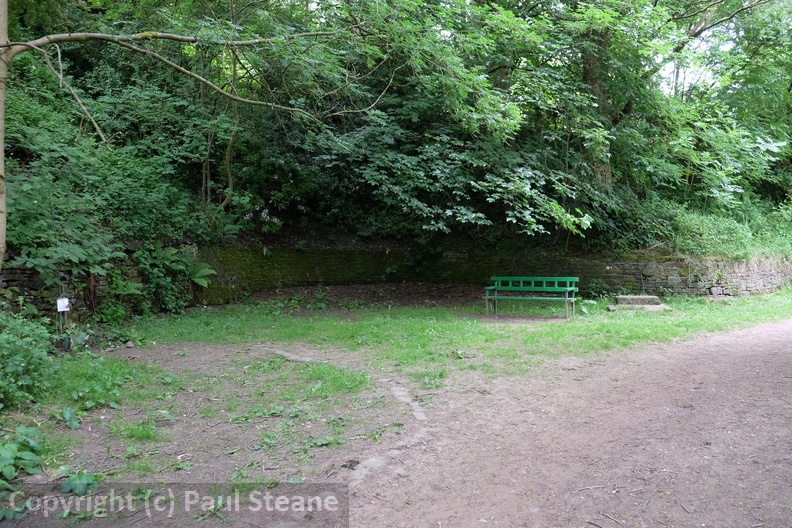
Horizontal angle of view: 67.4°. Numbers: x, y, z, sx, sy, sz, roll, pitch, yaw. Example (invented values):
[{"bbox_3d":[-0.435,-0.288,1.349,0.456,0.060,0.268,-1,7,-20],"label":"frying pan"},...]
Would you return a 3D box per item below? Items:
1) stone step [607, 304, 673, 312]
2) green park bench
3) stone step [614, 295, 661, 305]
[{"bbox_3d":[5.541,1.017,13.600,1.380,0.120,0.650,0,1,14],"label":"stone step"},{"bbox_3d":[2.841,0.709,12.500,1.920,0.830,0.540,0,1,27],"label":"green park bench"},{"bbox_3d":[5.712,0.863,14.050,0.960,0.190,0.380,0,1,14],"label":"stone step"}]

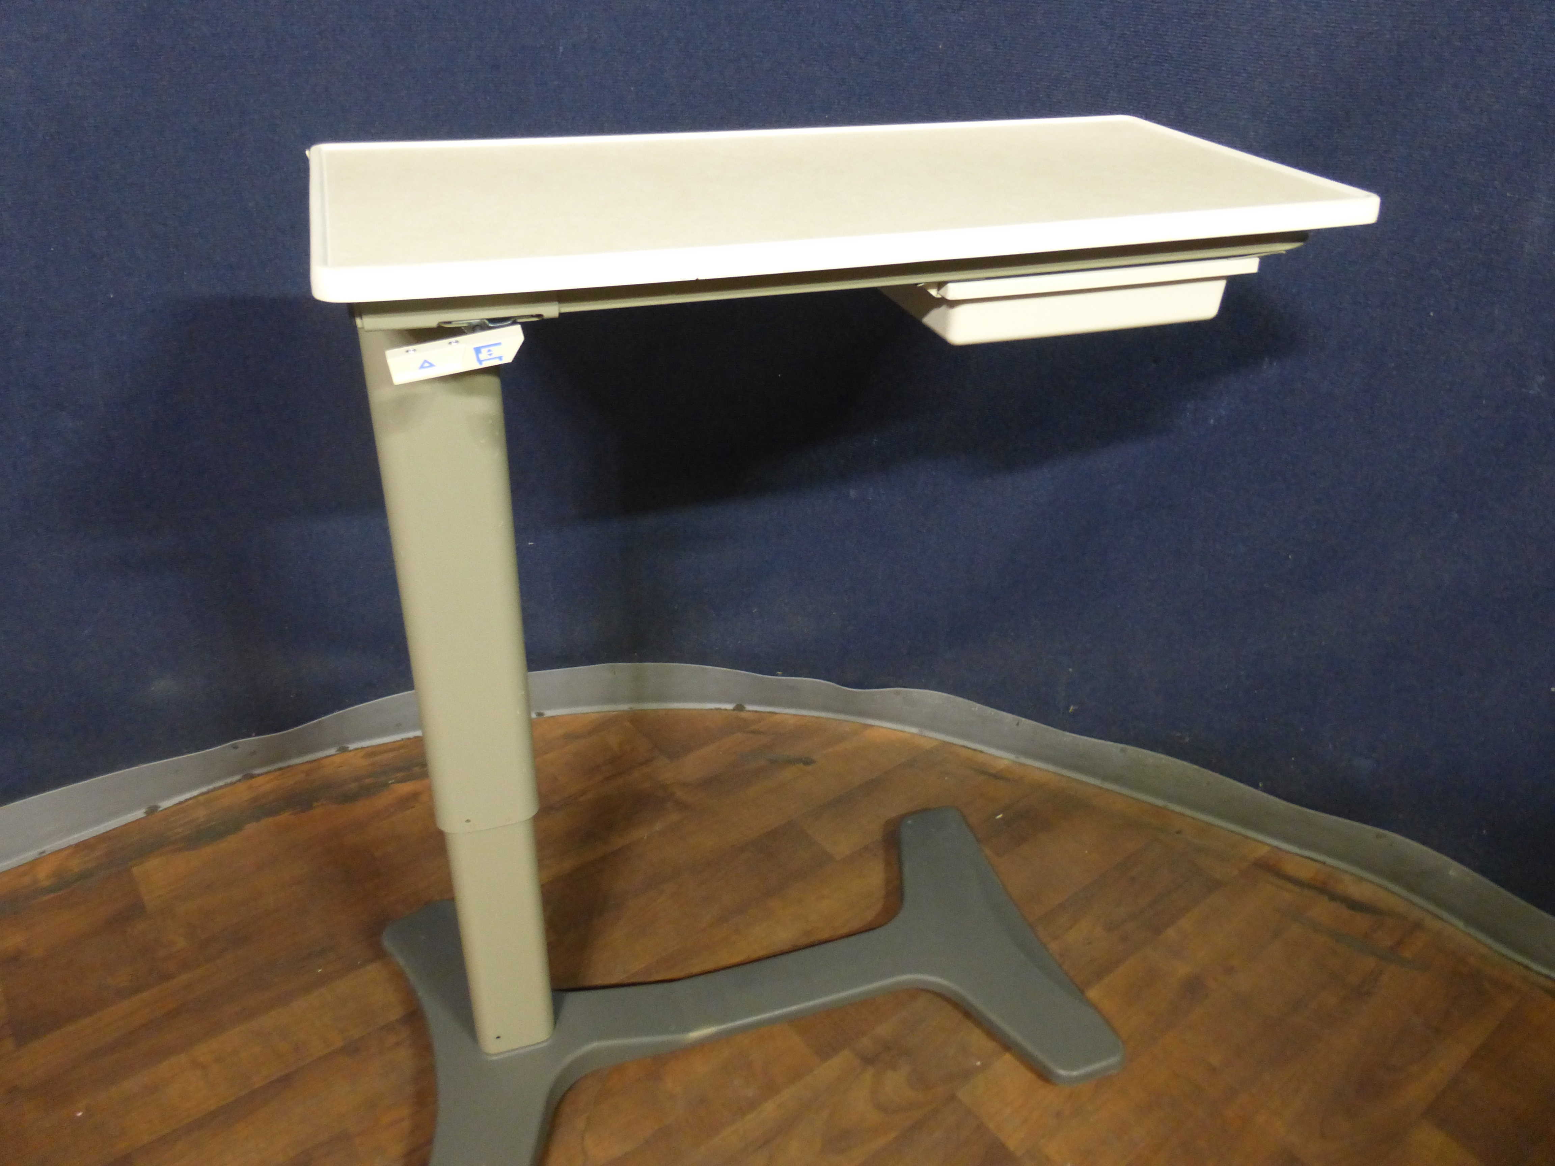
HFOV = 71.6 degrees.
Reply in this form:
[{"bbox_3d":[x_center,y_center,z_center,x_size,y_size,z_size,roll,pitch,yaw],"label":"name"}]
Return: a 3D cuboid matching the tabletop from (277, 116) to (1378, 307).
[{"bbox_3d":[0.049,-0.324,0.879,0.800,0.022,0.348,-10,35,-18],"label":"tabletop"}]

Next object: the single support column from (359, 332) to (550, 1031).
[{"bbox_3d":[-0.290,0.152,1.052,0.097,0.889,0.075,-9,35,-18],"label":"single support column"}]

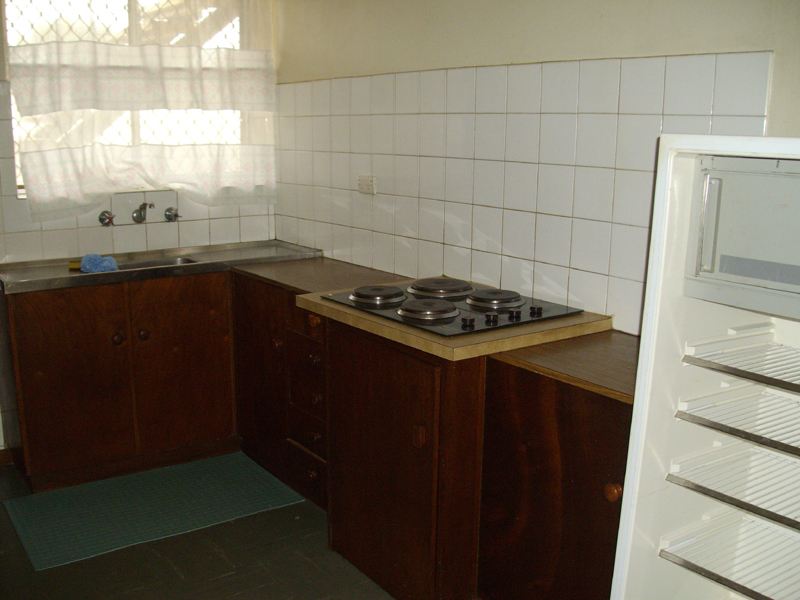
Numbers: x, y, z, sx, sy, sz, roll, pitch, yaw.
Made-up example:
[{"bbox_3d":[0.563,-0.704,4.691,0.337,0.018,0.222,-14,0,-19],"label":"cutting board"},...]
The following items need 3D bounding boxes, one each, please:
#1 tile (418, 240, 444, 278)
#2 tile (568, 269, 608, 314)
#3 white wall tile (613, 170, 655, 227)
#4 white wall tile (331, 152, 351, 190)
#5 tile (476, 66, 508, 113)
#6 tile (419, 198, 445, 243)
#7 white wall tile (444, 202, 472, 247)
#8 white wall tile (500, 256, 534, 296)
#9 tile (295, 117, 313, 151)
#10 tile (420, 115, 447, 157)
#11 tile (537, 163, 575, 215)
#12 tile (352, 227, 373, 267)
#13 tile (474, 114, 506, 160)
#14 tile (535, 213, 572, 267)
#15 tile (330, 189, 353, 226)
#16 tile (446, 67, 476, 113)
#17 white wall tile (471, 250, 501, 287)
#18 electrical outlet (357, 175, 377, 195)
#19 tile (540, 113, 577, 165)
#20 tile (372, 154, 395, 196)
[{"bbox_3d":[0.110,-0.139,3.040,0.010,0.150,0.150,-8,14,-35],"label":"tile"},{"bbox_3d":[0.570,-0.019,2.496,0.010,0.133,0.150,-8,15,-36],"label":"tile"},{"bbox_3d":[0.655,-0.283,2.300,0.008,0.151,0.151,-8,15,-36],"label":"white wall tile"},{"bbox_3d":[-0.242,-0.540,3.503,0.010,0.151,0.150,-8,15,-36],"label":"white wall tile"},{"bbox_3d":[0.292,-0.663,2.635,0.010,0.148,0.148,-8,14,-35],"label":"tile"},{"bbox_3d":[0.115,-0.281,2.962,0.010,0.148,0.148,-8,14,-35],"label":"tile"},{"bbox_3d":[0.201,-0.262,2.890,0.010,0.150,0.150,-8,14,-35],"label":"white wall tile"},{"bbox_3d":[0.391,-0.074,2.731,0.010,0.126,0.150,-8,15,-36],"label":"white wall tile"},{"bbox_3d":[-0.422,-0.743,3.708,0.008,0.151,0.151,-8,15,-36],"label":"tile"},{"bbox_3d":[0.117,-0.572,2.901,0.010,0.148,0.148,-8,14,-35],"label":"tile"},{"bbox_3d":[0.478,-0.336,2.539,0.008,0.151,0.151,-8,15,-36],"label":"tile"},{"bbox_3d":[-0.158,-0.222,3.499,0.010,0.152,0.152,-8,14,-35],"label":"tile"},{"bbox_3d":[0.303,-0.535,2.758,0.010,0.151,0.150,-8,15,-36],"label":"tile"},{"bbox_3d":[0.485,-0.188,2.603,0.010,0.152,0.152,-8,14,-35],"label":"tile"},{"bbox_3d":[-0.237,-0.382,3.436,0.010,0.148,0.148,-8,14,-35],"label":"tile"},{"bbox_3d":[0.203,-0.702,2.798,0.010,0.150,0.150,-8,14,-35],"label":"tile"},{"bbox_3d":[0.289,-0.090,2.801,0.010,0.145,0.150,-8,14,-35],"label":"white wall tile"},{"bbox_3d":[-0.133,-0.464,3.337,0.018,0.074,0.113,-8,15,-36],"label":"electrical outlet"},{"bbox_3d":[0.482,-0.483,2.521,0.010,0.151,0.150,-8,15,-36],"label":"tile"},{"bbox_3d":[-0.063,-0.500,3.312,0.010,0.152,0.152,-8,14,-35],"label":"tile"}]

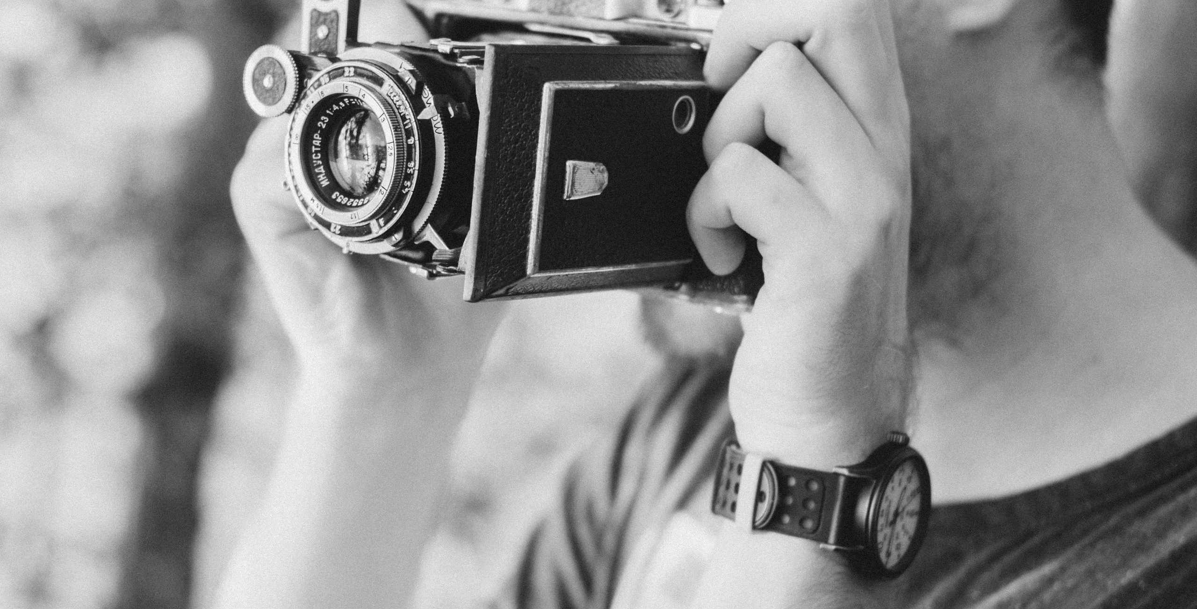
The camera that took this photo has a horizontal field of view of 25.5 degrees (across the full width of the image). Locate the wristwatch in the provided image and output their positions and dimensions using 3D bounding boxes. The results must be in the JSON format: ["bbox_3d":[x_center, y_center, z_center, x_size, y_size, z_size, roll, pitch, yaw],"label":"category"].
[{"bbox_3d":[0.064,0.056,0.765,0.050,0.041,0.060,12,-4,22],"label":"wristwatch"}]

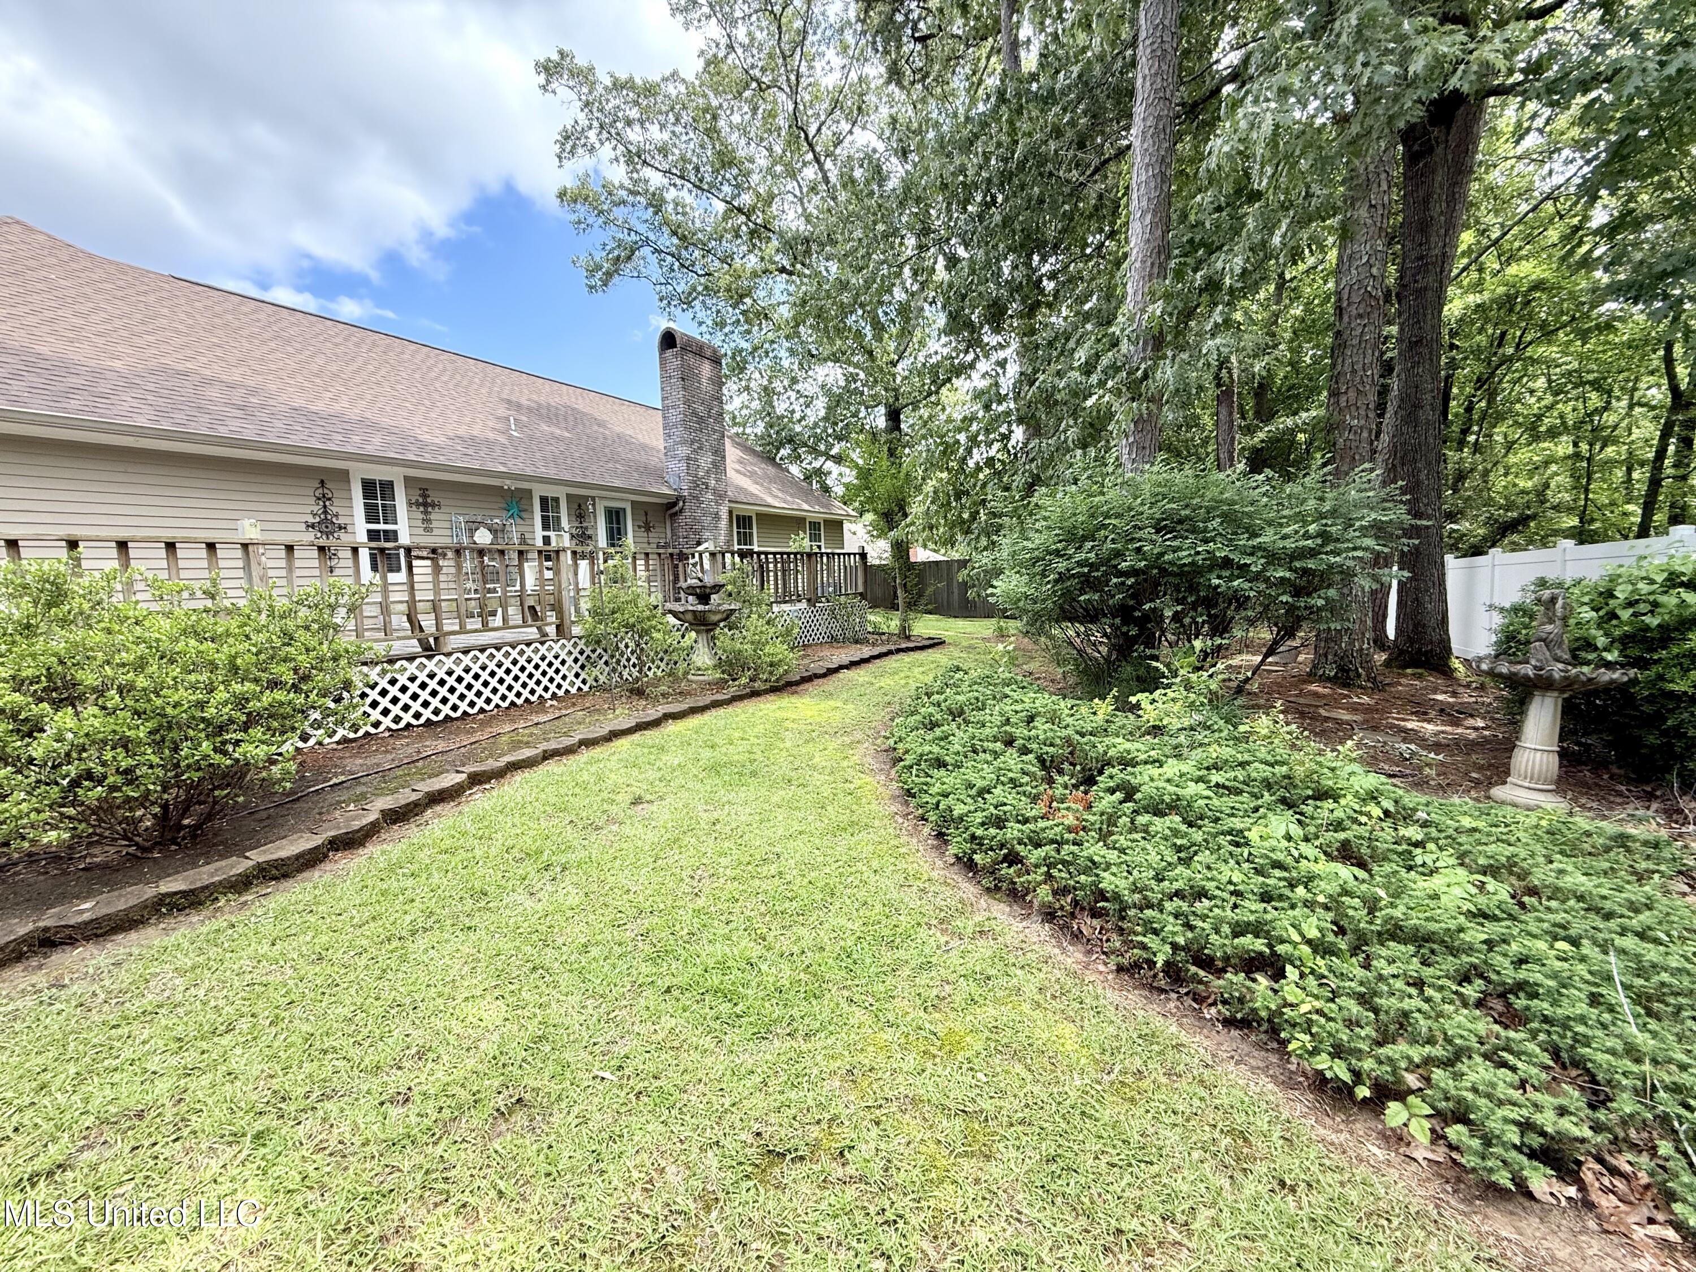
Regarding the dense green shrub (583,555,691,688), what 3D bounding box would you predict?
[{"bbox_3d":[-2.167,-0.152,6.942,0.950,1.380,1.020,1,6,27],"label":"dense green shrub"}]

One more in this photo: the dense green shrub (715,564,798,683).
[{"bbox_3d":[-1.030,-0.148,7.371,0.900,1.230,0.900,-2,6,0],"label":"dense green shrub"}]

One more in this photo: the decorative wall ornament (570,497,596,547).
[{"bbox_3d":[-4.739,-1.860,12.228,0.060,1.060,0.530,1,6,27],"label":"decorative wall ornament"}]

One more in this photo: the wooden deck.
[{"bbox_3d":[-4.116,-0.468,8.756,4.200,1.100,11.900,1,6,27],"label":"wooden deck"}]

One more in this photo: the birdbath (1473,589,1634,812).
[{"bbox_3d":[3.646,0.315,3.590,0.600,1.100,0.600,-7,8,-44],"label":"birdbath"}]

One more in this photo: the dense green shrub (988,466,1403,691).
[{"bbox_3d":[3.470,-0.590,7.188,3.650,2.300,2.800,1,6,27],"label":"dense green shrub"}]

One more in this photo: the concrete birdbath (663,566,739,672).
[{"bbox_3d":[-1.610,-0.159,7.465,0.820,1.240,0.820,1,6,27],"label":"concrete birdbath"}]

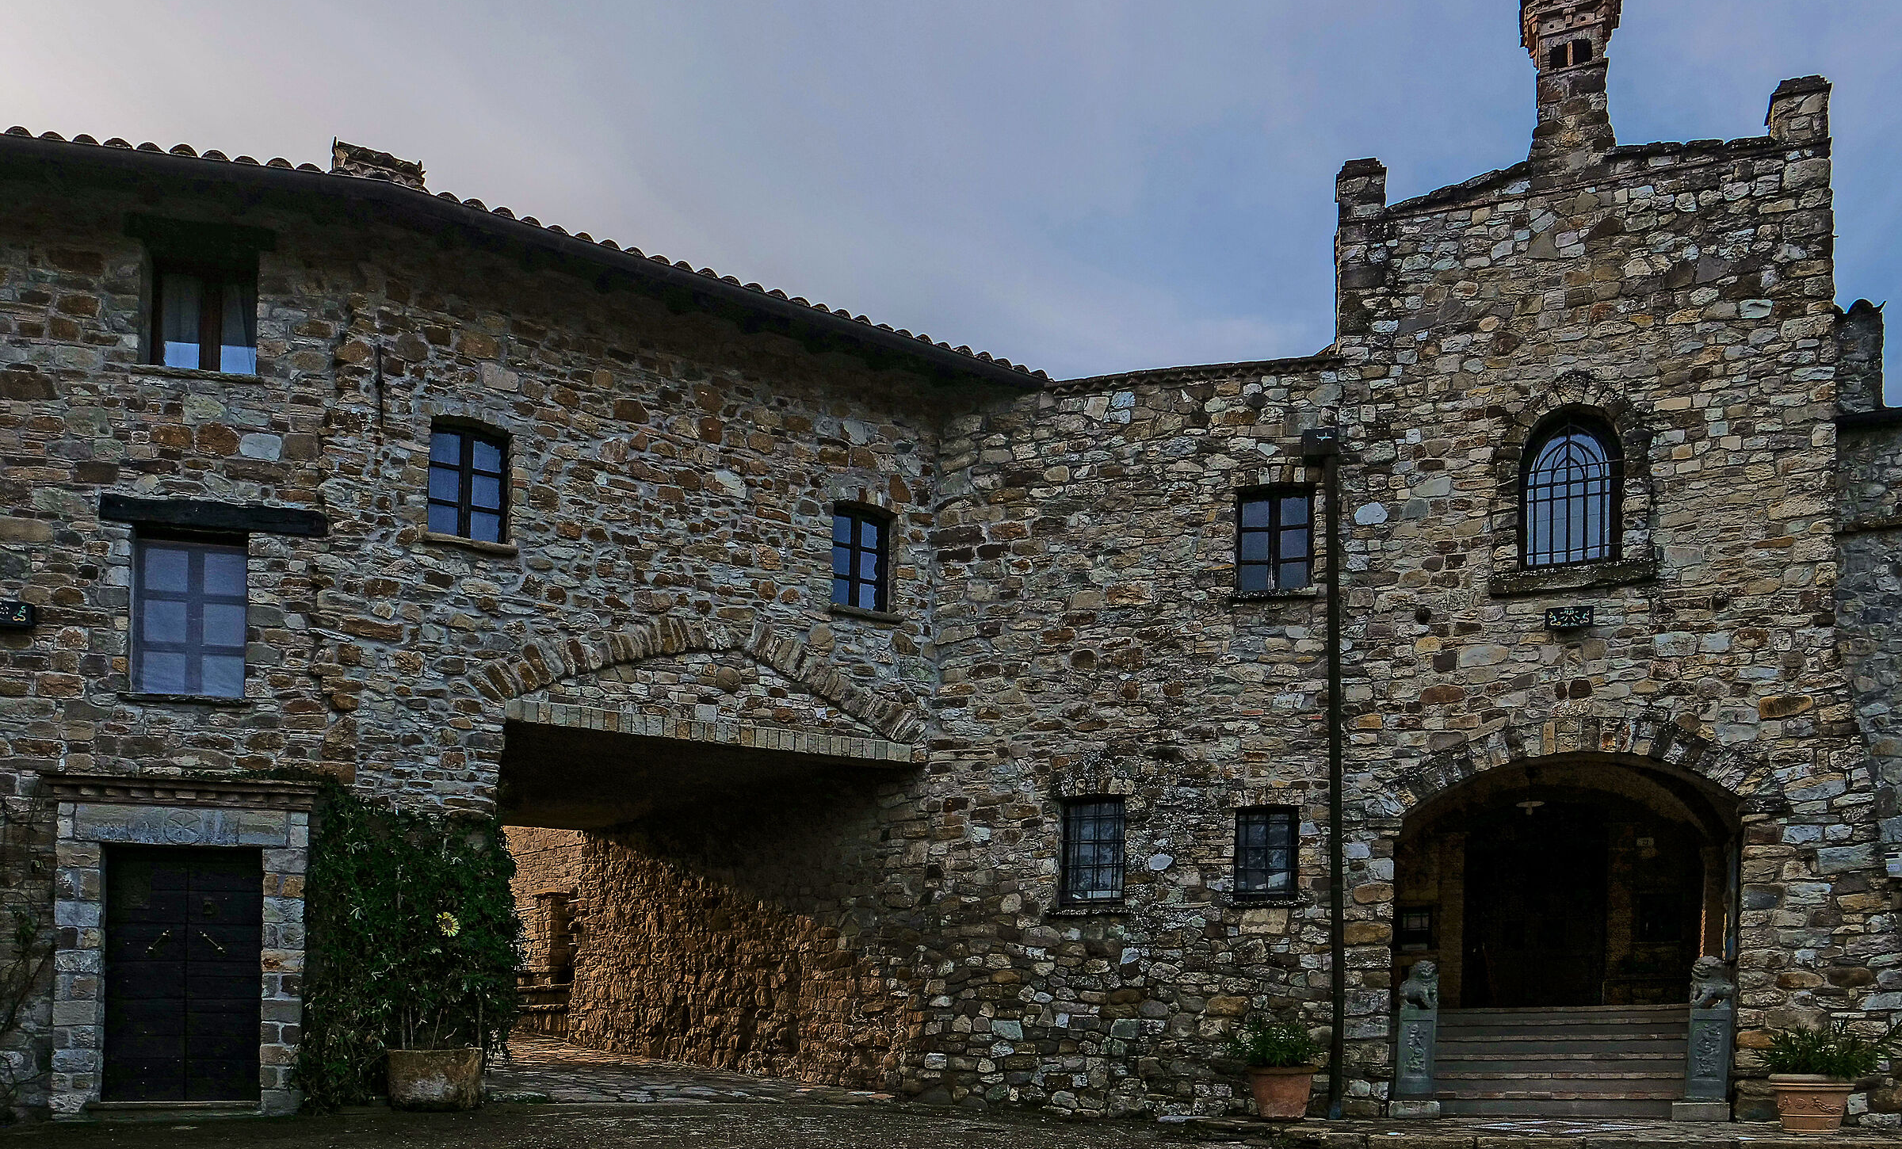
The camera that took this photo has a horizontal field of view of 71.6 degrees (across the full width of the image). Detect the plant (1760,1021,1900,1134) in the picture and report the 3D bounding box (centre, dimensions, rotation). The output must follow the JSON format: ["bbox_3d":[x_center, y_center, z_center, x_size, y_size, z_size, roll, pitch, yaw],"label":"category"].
[{"bbox_3d":[6.920,3.973,10.400,0.860,0.740,0.760,-1,-5,16],"label":"plant"}]

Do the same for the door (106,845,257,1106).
[{"bbox_3d":[-6.175,3.219,10.600,1.110,2.000,0.130,1,-5,-15],"label":"door"}]

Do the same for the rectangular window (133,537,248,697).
[{"bbox_3d":[-5.676,0.316,9.839,0.730,1.140,0.120,1,-5,-14],"label":"rectangular window"}]

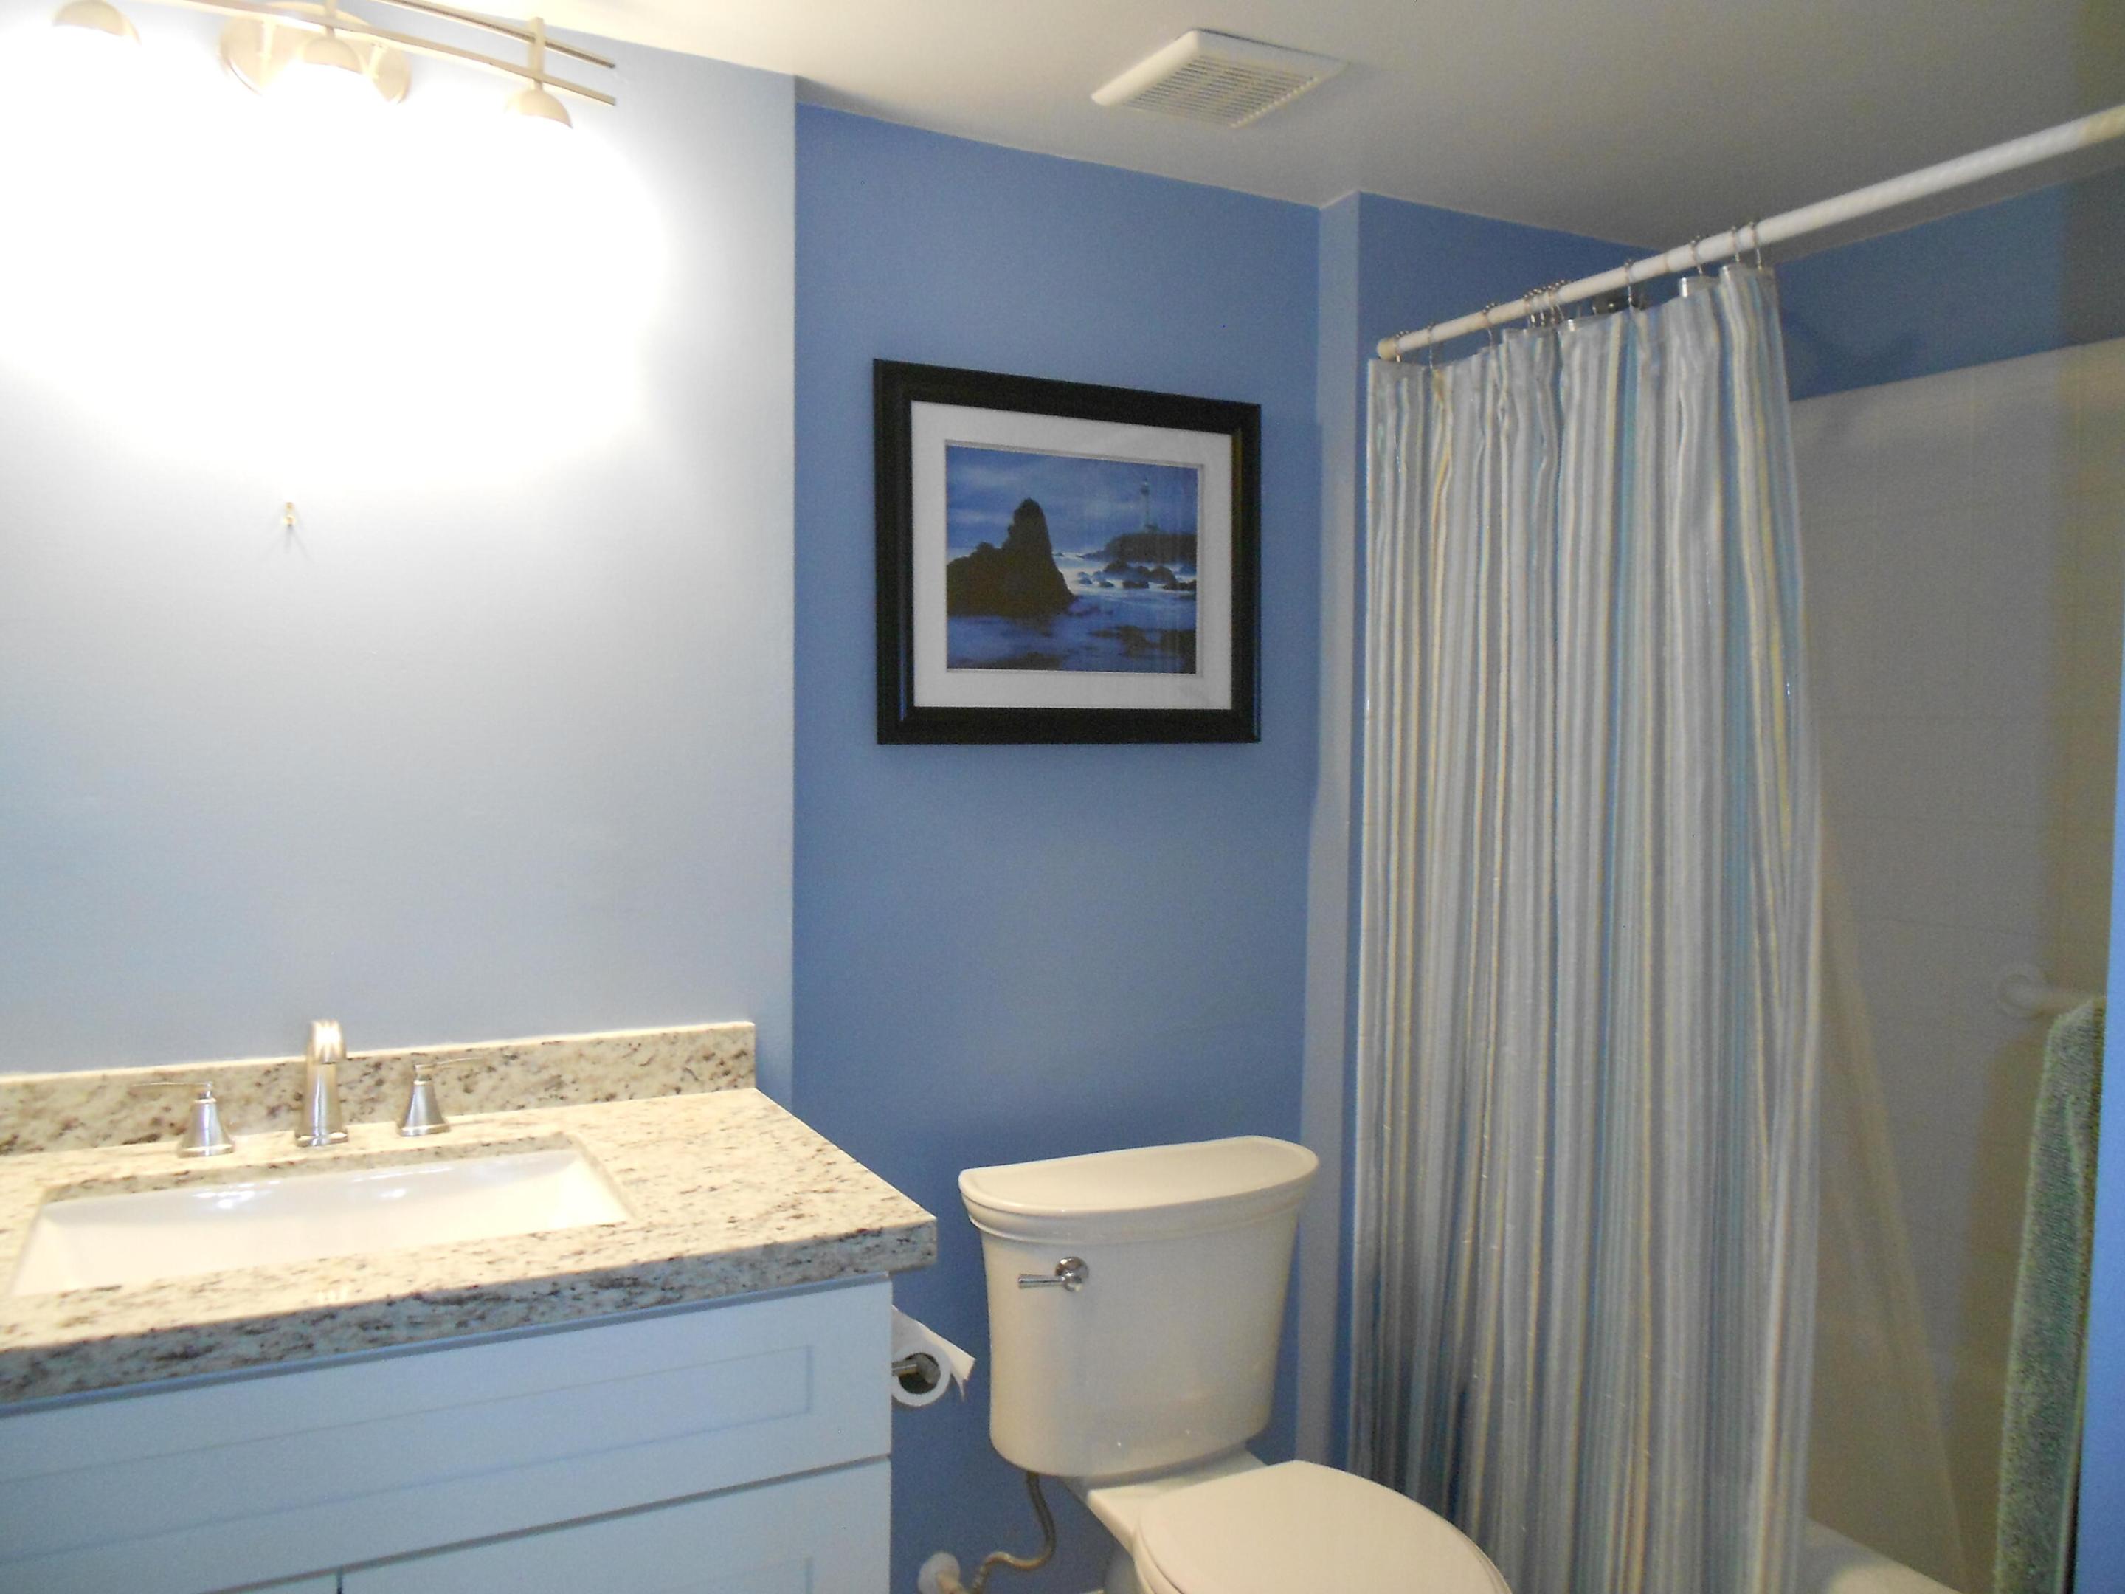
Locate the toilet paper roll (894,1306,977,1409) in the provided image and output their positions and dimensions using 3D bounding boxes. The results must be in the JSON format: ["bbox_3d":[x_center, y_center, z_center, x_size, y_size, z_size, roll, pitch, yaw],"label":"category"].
[{"bbox_3d":[-0.161,0.560,1.605,0.066,0.068,0.105,-1,3,-27],"label":"toilet paper roll"}]

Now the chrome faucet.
[{"bbox_3d":[-0.729,0.287,1.578,0.048,0.133,0.155,-1,3,-27],"label":"chrome faucet"}]

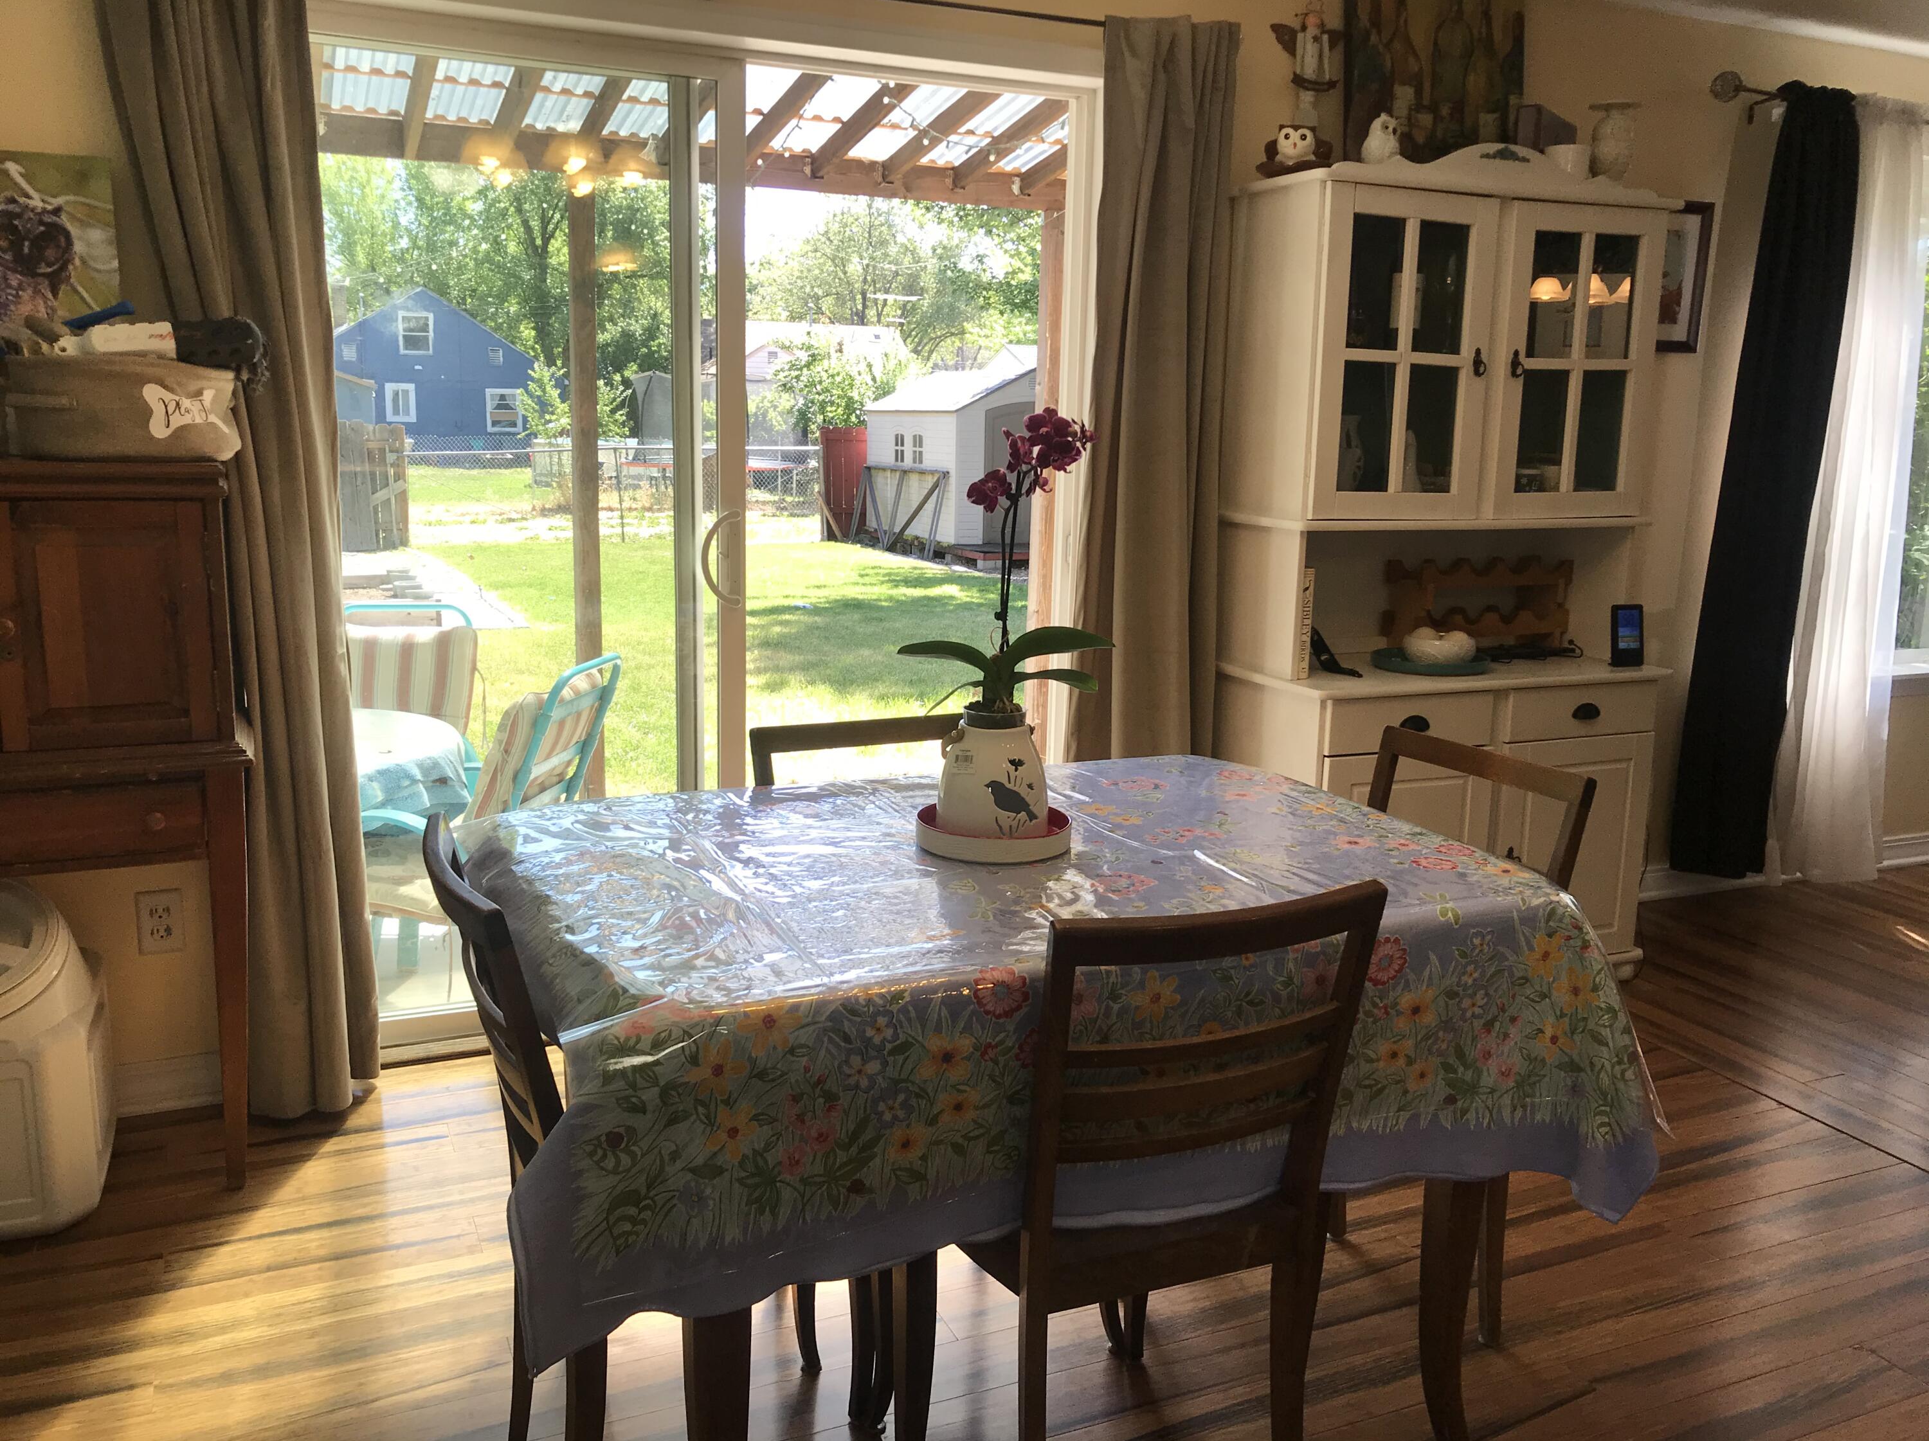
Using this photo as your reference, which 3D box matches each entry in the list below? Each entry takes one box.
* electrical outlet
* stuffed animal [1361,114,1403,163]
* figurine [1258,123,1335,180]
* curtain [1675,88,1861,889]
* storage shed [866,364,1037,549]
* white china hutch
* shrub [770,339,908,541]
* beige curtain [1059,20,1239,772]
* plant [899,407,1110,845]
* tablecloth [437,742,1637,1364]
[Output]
[{"bbox_3d":[-1.484,0.373,2.880,0.075,0.120,0.010,-4,12,-24],"label":"electrical outlet"},{"bbox_3d":[0.887,-1.226,3.341,0.100,0.147,0.105,-5,12,-28],"label":"stuffed animal"},{"bbox_3d":[0.724,-1.231,3.389,0.160,0.130,0.110,4,11,14],"label":"figurine"},{"bbox_3d":[2.171,-0.591,4.247,0.360,2.160,0.110,-4,12,-24],"label":"curtain"},{"bbox_3d":[0.260,-3.900,22.680,2.420,2.360,3.200,-4,12,-24],"label":"storage shed"},{"bbox_3d":[1.150,-0.324,3.670,1.030,1.900,0.430,-4,12,-24],"label":"white china hutch"},{"bbox_3d":[-2.181,-4.951,27.059,2.382,3.207,2.300,1,11,0],"label":"shrub"},{"bbox_3d":[0.418,-0.432,3.465,0.390,2.120,0.130,-4,12,-24],"label":"beige curtain"},{"bbox_3d":[0.052,-0.116,1.939,0.267,0.539,0.210,1,11,0],"label":"plant"},{"bbox_3d":[0.051,0.351,1.974,1.270,0.385,0.900,-4,12,-24],"label":"tablecloth"}]

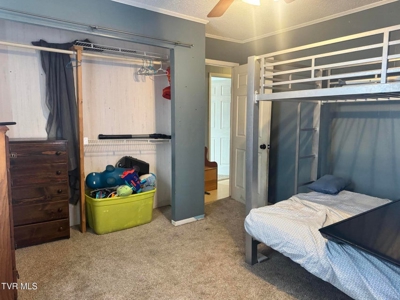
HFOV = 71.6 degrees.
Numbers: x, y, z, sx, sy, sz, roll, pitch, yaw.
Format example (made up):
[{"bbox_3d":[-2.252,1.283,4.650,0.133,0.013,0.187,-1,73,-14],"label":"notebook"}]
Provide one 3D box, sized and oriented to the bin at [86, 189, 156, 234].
[{"bbox_3d":[-0.944,0.687,3.283,0.750,0.395,0.475,-4,8,-37],"label":"bin"}]

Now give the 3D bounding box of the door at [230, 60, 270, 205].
[{"bbox_3d":[0.713,-0.202,3.943,0.040,2.007,0.771,-4,7,-31],"label":"door"}]

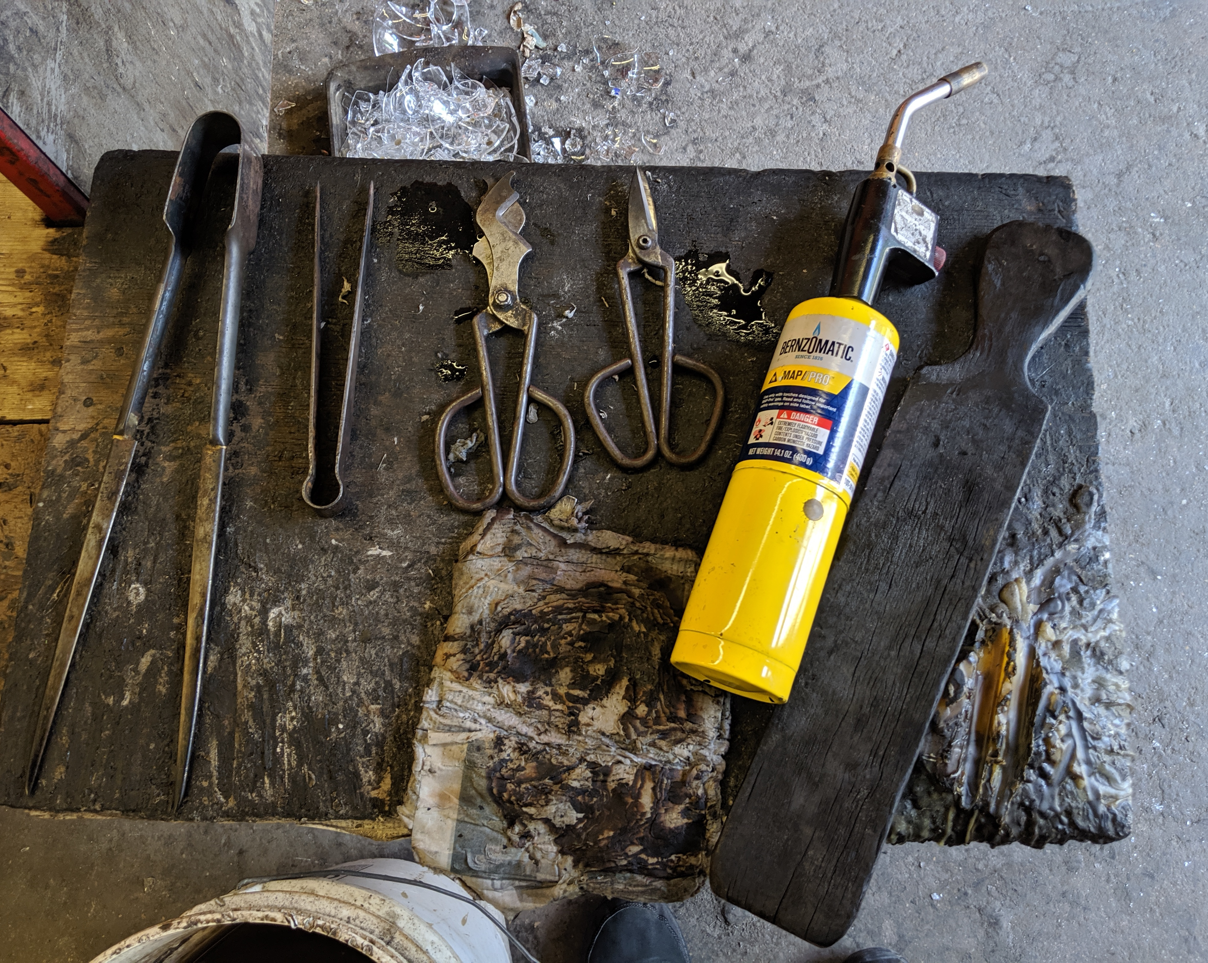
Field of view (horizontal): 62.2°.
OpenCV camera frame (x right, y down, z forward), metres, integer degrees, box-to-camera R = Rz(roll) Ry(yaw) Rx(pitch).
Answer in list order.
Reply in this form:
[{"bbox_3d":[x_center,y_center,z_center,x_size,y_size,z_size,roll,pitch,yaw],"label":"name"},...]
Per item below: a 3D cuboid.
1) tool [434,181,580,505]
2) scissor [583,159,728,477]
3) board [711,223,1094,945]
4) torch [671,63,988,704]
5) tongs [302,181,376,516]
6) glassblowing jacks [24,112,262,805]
[{"bbox_3d":[-0.067,-0.099,0.678,0.093,0.018,0.243,-2,76,0],"label":"tool"},{"bbox_3d":[0.031,-0.115,0.683,0.093,0.016,0.217,-3,76,-1],"label":"scissor"},{"bbox_3d":[0.200,0.042,0.643,0.088,0.017,0.484,25,77,6],"label":"board"},{"bbox_3d":[0.158,-0.089,0.646,0.086,0.073,0.458,21,77,-2],"label":"torch"},{"bbox_3d":[-0.181,-0.095,0.677,0.040,0.018,0.241,0,76,0],"label":"tongs"},{"bbox_3d":[-0.285,-0.030,0.653,0.101,0.033,0.458,5,76,1],"label":"glassblowing jacks"}]

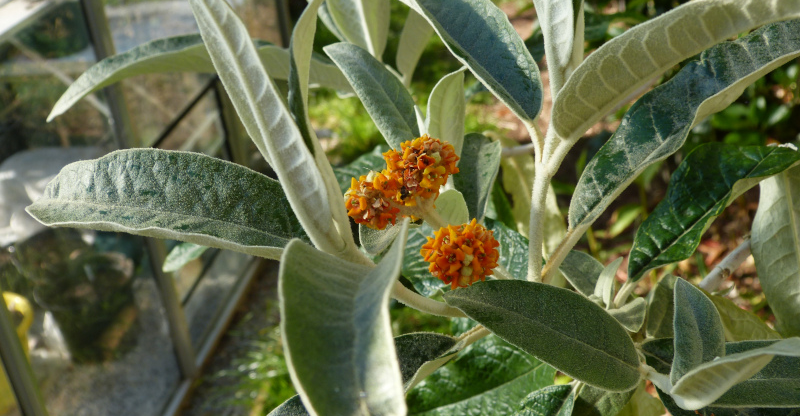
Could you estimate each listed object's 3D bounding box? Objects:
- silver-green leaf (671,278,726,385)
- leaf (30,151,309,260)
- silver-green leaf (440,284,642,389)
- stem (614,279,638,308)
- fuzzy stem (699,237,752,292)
[{"bbox_3d":[0.099,0.042,0.309,0.018,0.037,0.009,0,-13,18],"label":"silver-green leaf"},{"bbox_3d":[-0.070,0.001,0.291,0.099,0.012,0.032,9,72,-2],"label":"leaf"},{"bbox_3d":[0.045,0.041,0.291,0.070,0.010,0.030,22,71,-10],"label":"silver-green leaf"},{"bbox_3d":[0.080,0.030,0.328,0.004,0.004,0.012,33,65,14],"label":"stem"},{"bbox_3d":[0.137,0.024,0.385,0.033,0.006,0.006,-40,73,-18],"label":"fuzzy stem"}]

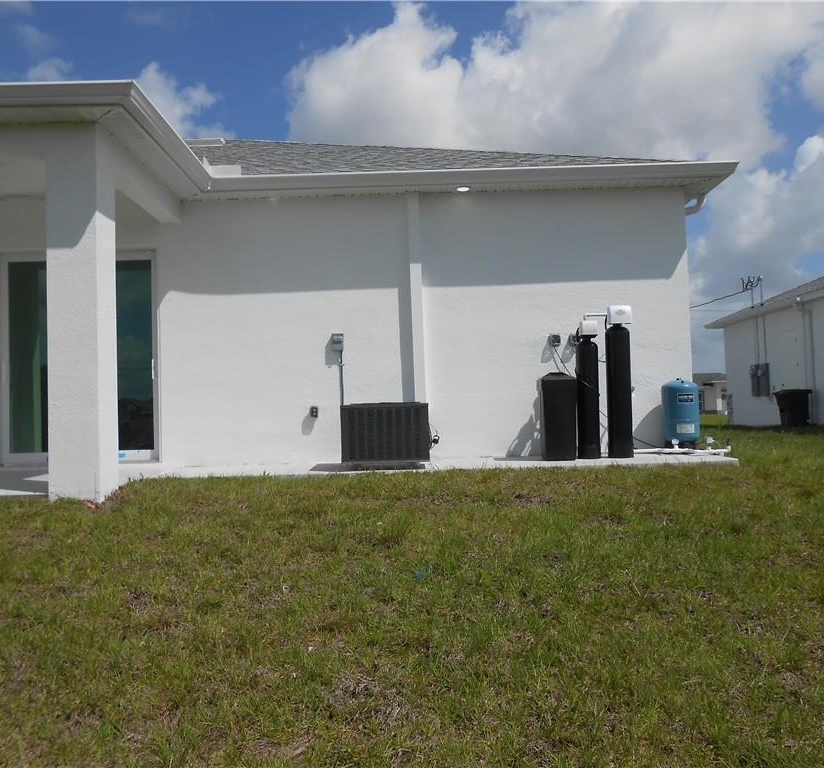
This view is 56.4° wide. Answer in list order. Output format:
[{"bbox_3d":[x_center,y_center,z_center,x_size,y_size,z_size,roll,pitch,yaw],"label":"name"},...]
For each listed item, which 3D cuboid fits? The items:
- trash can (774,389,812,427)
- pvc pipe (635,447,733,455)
[{"bbox_3d":[9.025,0.589,18.207,0.710,0.985,0.609,-1,-2,-14],"label":"trash can"},{"bbox_3d":[2.827,0.707,8.104,1.015,0.061,0.061,-3,-2,26],"label":"pvc pipe"}]

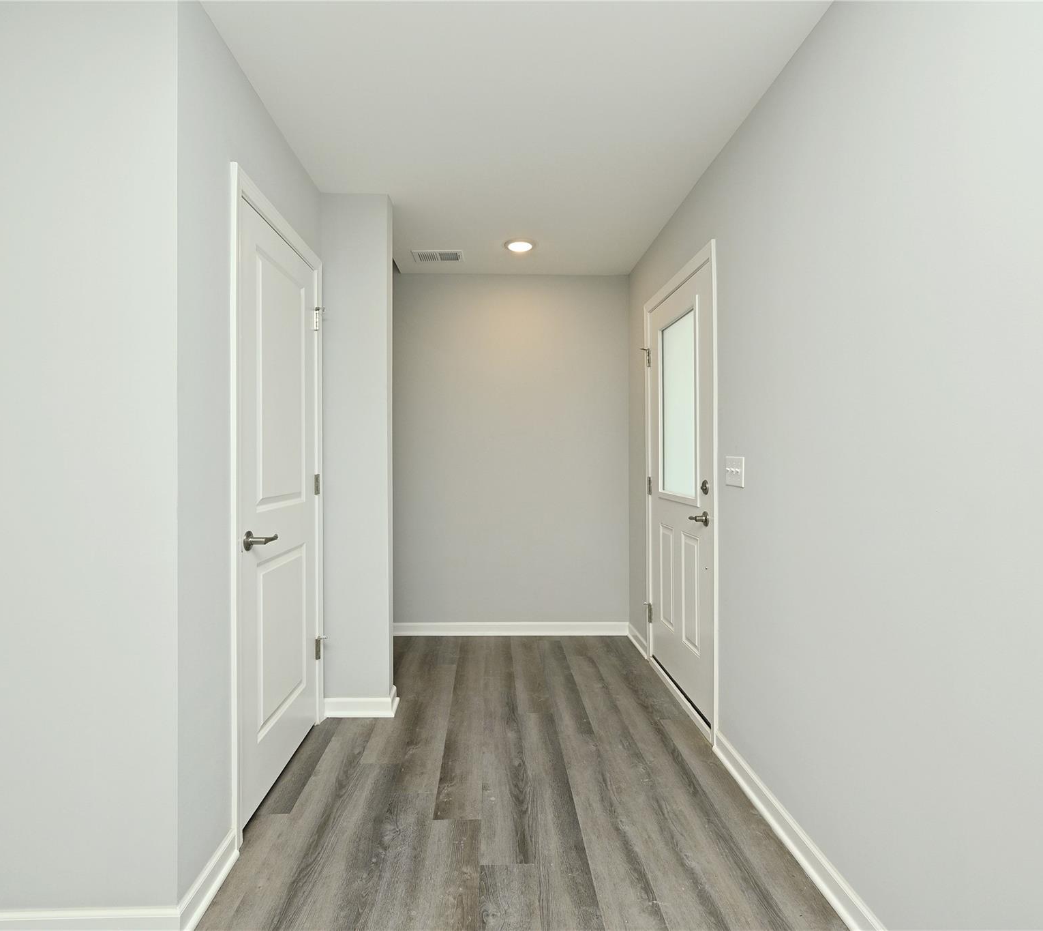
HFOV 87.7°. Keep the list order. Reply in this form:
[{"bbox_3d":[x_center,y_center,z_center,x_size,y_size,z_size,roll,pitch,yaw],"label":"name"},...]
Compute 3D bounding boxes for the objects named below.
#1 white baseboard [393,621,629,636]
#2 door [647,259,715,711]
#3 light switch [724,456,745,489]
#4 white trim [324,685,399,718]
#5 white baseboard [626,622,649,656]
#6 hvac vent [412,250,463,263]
[{"bbox_3d":[-0.083,1.102,3.666,1.600,0.090,0.022,0,1,-1],"label":"white baseboard"},{"bbox_3d":[0.810,0.125,2.747,0.050,2.030,0.920,0,1,-3],"label":"door"},{"bbox_3d":[0.823,0.023,2.104,0.014,0.116,0.161,0,1,-3],"label":"light switch"},{"bbox_3d":[-0.757,1.111,2.605,0.330,0.090,0.190,0,1,-3],"label":"white trim"},{"bbox_3d":[0.731,1.107,3.465,0.022,0.090,0.430,0,1,-3],"label":"white baseboard"},{"bbox_3d":[-0.517,-1.285,3.365,0.305,0.020,0.205,0,1,-3],"label":"hvac vent"}]

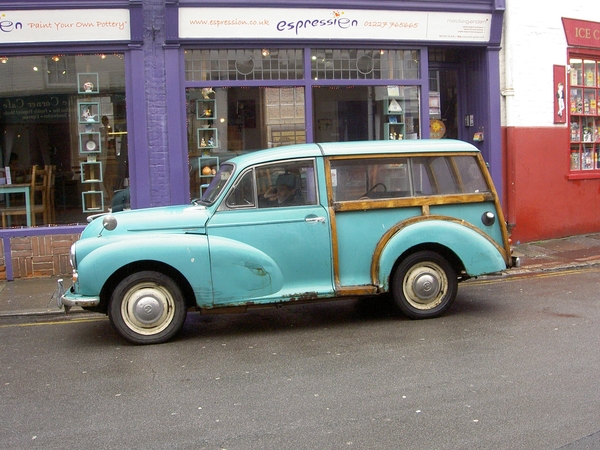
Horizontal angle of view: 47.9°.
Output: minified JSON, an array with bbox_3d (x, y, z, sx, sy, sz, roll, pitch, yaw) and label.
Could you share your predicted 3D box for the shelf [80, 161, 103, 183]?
[{"bbox_3d":[-2.428,-0.614,7.925,0.228,0.238,0.180,-3,3,-12],"label":"shelf"}]

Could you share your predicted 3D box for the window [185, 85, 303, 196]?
[{"bbox_3d":[-0.606,-0.899,8.104,1.444,1.498,0.100,-3,3,-12],"label":"window"}]

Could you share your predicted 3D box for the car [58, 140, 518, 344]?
[{"bbox_3d":[-0.087,0.024,5.869,3.770,1.520,1.540,-3,3,-13],"label":"car"}]

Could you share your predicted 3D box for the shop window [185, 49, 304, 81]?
[{"bbox_3d":[-0.646,-1.903,8.048,1.431,0.368,0.100,-3,3,-12],"label":"shop window"}]

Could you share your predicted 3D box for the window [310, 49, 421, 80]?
[{"bbox_3d":[0.820,-1.986,8.373,1.395,0.371,0.100,-3,3,-12],"label":"window"}]

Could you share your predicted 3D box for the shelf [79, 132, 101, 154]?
[{"bbox_3d":[-2.443,-0.952,7.906,0.231,0.237,0.180,-3,3,-12],"label":"shelf"}]

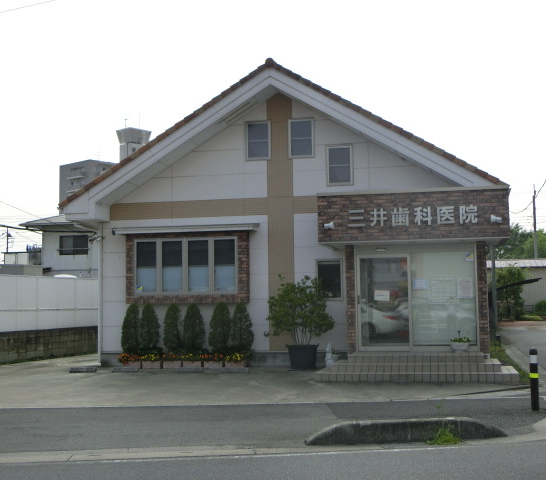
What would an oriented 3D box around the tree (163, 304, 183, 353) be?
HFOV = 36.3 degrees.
[{"bbox_3d":[-2.365,2.140,19.673,0.449,1.277,0.449,-2,-4,12],"label":"tree"}]

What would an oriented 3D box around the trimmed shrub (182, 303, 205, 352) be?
[{"bbox_3d":[-1.855,2.081,19.470,0.574,1.234,0.540,-2,-4,12],"label":"trimmed shrub"}]

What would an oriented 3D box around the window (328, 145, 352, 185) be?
[{"bbox_3d":[1.574,-1.759,19.576,0.633,1.009,0.100,-2,-4,12],"label":"window"}]

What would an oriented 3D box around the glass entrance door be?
[{"bbox_3d":[2.413,1.362,18.075,1.093,2.058,0.080,-2,-4,12],"label":"glass entrance door"}]

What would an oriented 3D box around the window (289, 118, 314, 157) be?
[{"bbox_3d":[0.670,-2.424,19.818,0.621,0.976,0.100,-2,-4,12],"label":"window"}]

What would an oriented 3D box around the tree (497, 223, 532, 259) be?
[{"bbox_3d":[21.770,2.569,75.000,4.200,8.200,4.000,-2,-4,10],"label":"tree"}]

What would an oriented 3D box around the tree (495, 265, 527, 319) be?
[{"bbox_3d":[14.620,3.203,51.000,2.084,3.525,2.084,-2,-4,12],"label":"tree"}]

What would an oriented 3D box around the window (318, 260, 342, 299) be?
[{"bbox_3d":[1.320,0.920,19.335,0.596,0.915,0.100,-2,-4,12],"label":"window"}]

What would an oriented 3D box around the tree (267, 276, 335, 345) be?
[{"bbox_3d":[0.631,1.570,18.616,1.544,1.549,1.400,-2,-4,12],"label":"tree"}]

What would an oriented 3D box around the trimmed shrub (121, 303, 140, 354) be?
[{"bbox_3d":[-3.379,2.116,19.793,0.480,1.254,0.460,-2,-4,12],"label":"trimmed shrub"}]

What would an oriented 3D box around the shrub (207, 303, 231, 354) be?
[{"bbox_3d":[-1.256,2.097,19.439,0.526,1.297,0.526,-1,-4,0],"label":"shrub"}]

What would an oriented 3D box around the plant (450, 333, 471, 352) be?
[{"bbox_3d":[3.943,2.166,17.450,0.440,0.388,0.396,-2,-4,12],"label":"plant"}]

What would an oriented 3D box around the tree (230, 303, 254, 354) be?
[{"bbox_3d":[-0.714,2.091,19.330,0.546,1.278,0.546,-1,-4,0],"label":"tree"}]

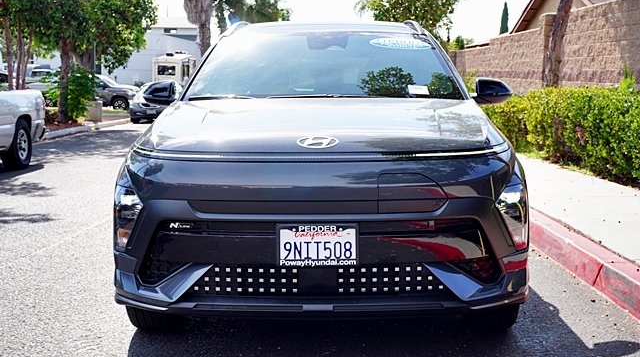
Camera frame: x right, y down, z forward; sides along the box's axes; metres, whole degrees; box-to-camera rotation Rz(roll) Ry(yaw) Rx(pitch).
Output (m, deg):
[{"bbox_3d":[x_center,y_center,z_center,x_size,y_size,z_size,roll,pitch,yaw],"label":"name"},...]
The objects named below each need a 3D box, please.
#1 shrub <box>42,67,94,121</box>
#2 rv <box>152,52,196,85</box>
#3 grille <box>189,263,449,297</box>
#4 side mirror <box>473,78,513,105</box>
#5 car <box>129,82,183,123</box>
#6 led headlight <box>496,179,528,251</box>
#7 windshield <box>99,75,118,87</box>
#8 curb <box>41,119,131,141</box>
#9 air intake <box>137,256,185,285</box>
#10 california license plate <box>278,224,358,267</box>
[{"bbox_3d":[-6.949,-2.376,22.600,1.420,1.450,1.300,0,7,0],"label":"shrub"},{"bbox_3d":[-13.000,-9.150,73.300,2.450,3.200,7.000,0,7,1],"label":"rv"},{"bbox_3d":[-0.006,0.399,3.216,1.030,0.135,0.100,0,6,1],"label":"grille"},{"bbox_3d":[0.982,-0.494,4.644,0.215,0.150,0.150,0,6,1],"label":"side mirror"},{"bbox_3d":[-5.370,-2.700,28.500,1.780,1.430,4.500,0,7,1],"label":"car"},{"bbox_3d":[0.802,0.150,3.401,0.190,0.310,0.240,-1,6,-5],"label":"led headlight"},{"bbox_3d":[-9.700,-4.500,37.970,0.800,0.520,1.500,0,7,3],"label":"windshield"},{"bbox_3d":[-6.351,-1.395,22.703,0.200,0.150,9.000,0,6,0],"label":"curb"},{"bbox_3d":[-0.637,0.377,3.330,0.210,0.115,0.120,1,6,10],"label":"air intake"},{"bbox_3d":[-0.008,0.253,3.090,0.312,0.162,0.020,0,7,2],"label":"california license plate"}]

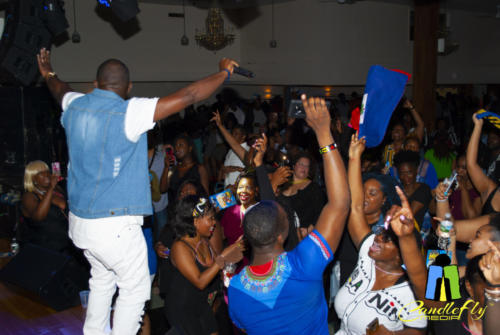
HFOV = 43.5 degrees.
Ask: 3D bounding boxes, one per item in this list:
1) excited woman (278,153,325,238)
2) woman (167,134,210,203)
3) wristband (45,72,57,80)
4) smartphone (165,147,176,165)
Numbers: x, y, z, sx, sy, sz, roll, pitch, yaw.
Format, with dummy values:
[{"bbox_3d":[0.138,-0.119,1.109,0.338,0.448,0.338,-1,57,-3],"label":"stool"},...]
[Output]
[{"bbox_3d":[0.500,0.700,5.810,0.520,1.650,0.420,5,9,30],"label":"excited woman"},{"bbox_3d":[-0.630,0.530,6.270,0.500,1.680,0.450,5,10,33],"label":"woman"},{"bbox_3d":[-1.147,-0.523,3.600,0.070,0.062,0.020,-30,50,-1],"label":"wristband"},{"bbox_3d":[-0.749,-0.113,5.900,0.078,0.155,0.012,-16,3,22],"label":"smartphone"}]

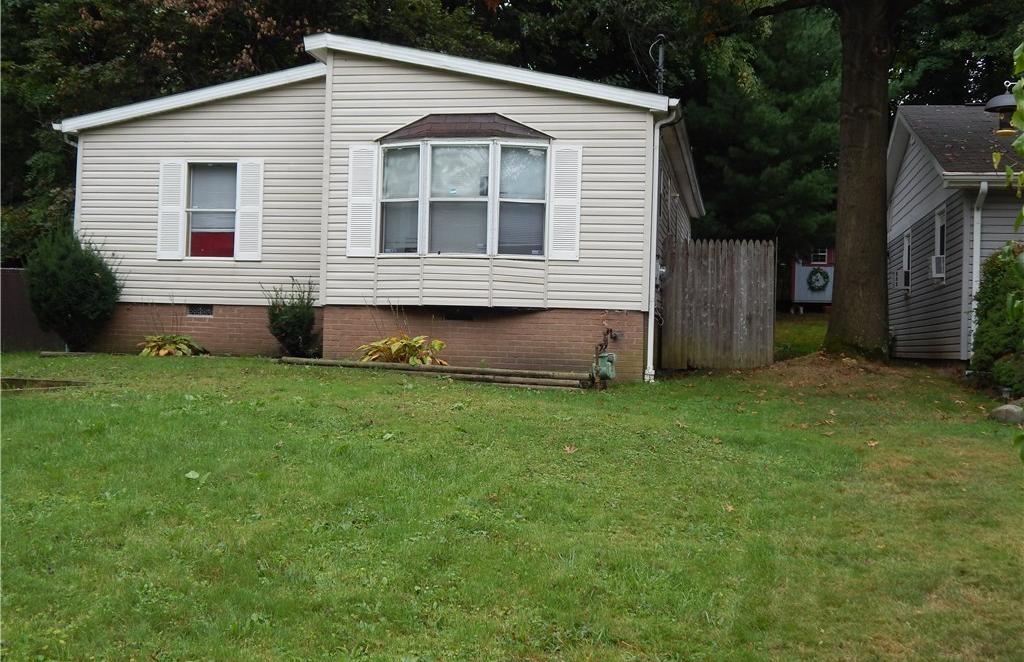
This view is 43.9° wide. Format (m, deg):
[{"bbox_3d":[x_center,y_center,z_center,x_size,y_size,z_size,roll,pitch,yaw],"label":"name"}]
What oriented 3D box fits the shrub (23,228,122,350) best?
[{"bbox_3d":[-5.935,-0.550,17.200,1.227,1.617,1.227,2,-1,12],"label":"shrub"}]

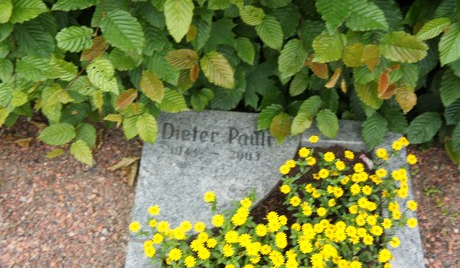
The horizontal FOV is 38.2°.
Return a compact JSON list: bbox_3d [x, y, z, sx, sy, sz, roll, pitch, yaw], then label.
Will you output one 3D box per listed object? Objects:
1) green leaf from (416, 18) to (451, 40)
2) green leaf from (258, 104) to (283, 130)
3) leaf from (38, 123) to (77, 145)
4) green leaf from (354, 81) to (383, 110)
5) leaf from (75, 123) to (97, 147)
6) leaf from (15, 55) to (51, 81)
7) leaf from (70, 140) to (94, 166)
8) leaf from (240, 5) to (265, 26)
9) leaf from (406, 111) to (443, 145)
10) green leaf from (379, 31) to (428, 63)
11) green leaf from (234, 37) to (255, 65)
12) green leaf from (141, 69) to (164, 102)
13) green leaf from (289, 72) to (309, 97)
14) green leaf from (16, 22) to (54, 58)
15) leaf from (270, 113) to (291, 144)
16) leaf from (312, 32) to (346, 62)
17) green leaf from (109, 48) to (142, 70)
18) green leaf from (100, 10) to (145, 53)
[{"bbox_3d":[0.376,-0.193,1.225,0.071,0.018,0.037,-27,53,11],"label":"green leaf"},{"bbox_3d":[0.076,-0.033,1.240,0.038,0.015,0.062,44,86,6],"label":"green leaf"},{"bbox_3d":[-0.363,0.001,1.400,0.077,0.018,0.046,-2,78,6],"label":"leaf"},{"bbox_3d":[0.273,-0.076,1.312,0.041,0.073,0.018,-42,14,4],"label":"green leaf"},{"bbox_3d":[-0.274,0.004,1.260,0.037,0.015,0.055,-30,87,-9],"label":"leaf"},{"bbox_3d":[-0.347,-0.116,1.180,0.068,0.015,0.046,9,82,-7],"label":"leaf"},{"bbox_3d":[-0.308,0.039,1.390,0.039,0.068,0.018,-38,15,-4],"label":"leaf"},{"bbox_3d":[0.039,-0.207,1.160,0.046,0.008,0.034,25,91,1],"label":"leaf"},{"bbox_3d":[0.398,-0.013,1.360,0.086,0.018,0.053,-39,77,8],"label":"leaf"},{"bbox_3d":[0.310,-0.154,1.180,0.083,0.013,0.056,5,87,12],"label":"green leaf"},{"bbox_3d":[0.027,-0.154,1.240,0.033,0.015,0.058,-30,84,-3],"label":"green leaf"},{"bbox_3d":[-0.149,-0.092,1.280,0.041,0.015,0.071,-27,92,-6],"label":"green leaf"},{"bbox_3d":[0.129,-0.093,1.250,0.033,0.009,0.056,27,92,5],"label":"green leaf"},{"bbox_3d":[-0.356,-0.172,1.210,0.083,0.015,0.060,45,79,-1],"label":"green leaf"},{"bbox_3d":[0.104,-0.013,1.371,0.040,0.069,0.018,5,17,2],"label":"leaf"},{"bbox_3d":[0.173,-0.152,1.170,0.051,0.015,0.060,30,86,7],"label":"leaf"},{"bbox_3d":[-0.189,-0.141,1.200,0.065,0.011,0.046,21,85,-6],"label":"green leaf"},{"bbox_3d":[-0.196,-0.187,1.216,0.108,0.018,0.062,44,90,-13],"label":"green leaf"}]

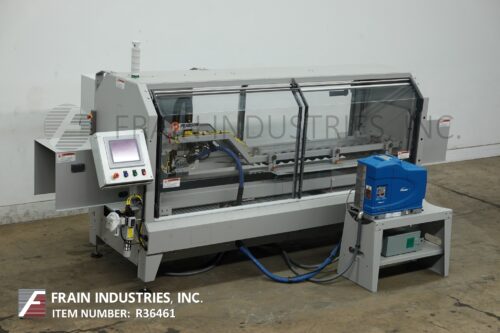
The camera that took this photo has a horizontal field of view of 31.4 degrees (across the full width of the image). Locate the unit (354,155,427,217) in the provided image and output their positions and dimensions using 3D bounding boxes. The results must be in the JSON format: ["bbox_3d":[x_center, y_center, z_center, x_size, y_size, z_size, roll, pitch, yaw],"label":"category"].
[{"bbox_3d":[1.241,0.163,7.862,0.600,0.475,0.295,-6,17,-32],"label":"unit"}]

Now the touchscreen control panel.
[{"bbox_3d":[-0.976,-0.060,6.818,0.403,0.399,0.125,-6,-10,-34],"label":"touchscreen control panel"}]

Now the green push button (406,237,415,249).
[{"bbox_3d":[1.438,0.685,7.910,0.085,0.090,0.020,-6,17,-32],"label":"green push button"}]

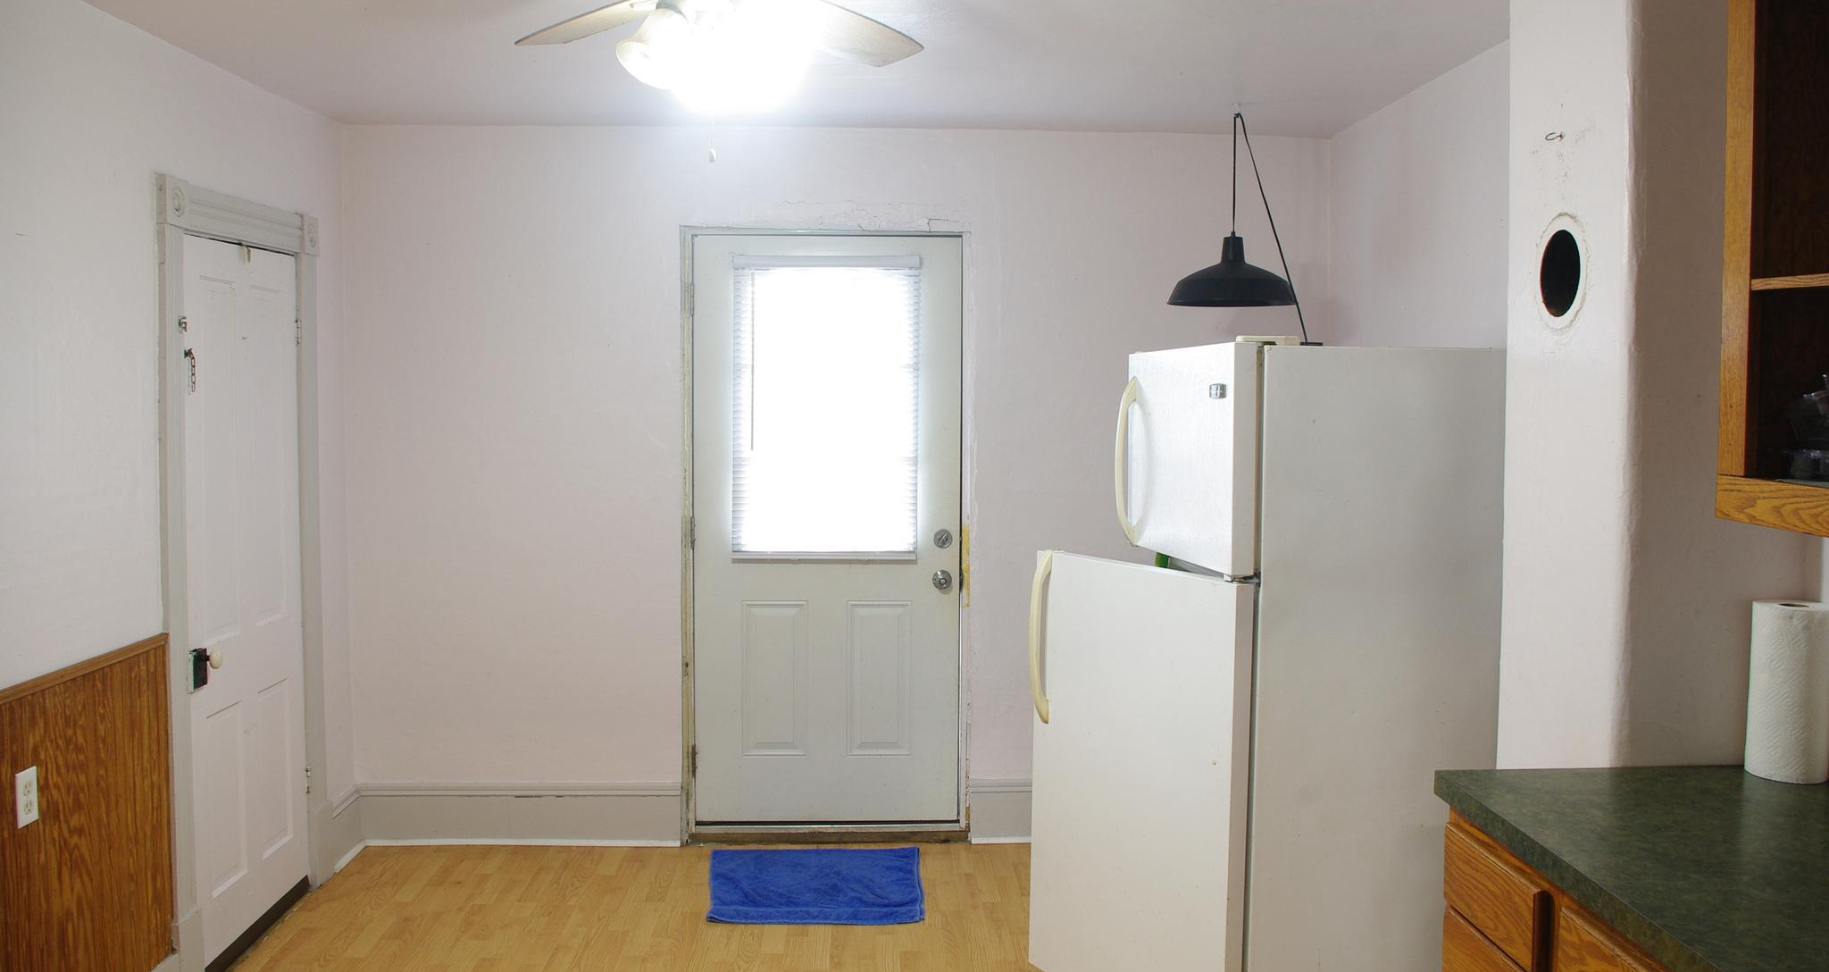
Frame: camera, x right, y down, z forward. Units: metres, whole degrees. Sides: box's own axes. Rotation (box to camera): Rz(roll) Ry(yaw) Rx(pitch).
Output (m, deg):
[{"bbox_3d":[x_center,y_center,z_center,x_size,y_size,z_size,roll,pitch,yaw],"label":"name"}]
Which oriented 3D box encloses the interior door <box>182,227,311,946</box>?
[{"bbox_3d":[-1.897,0.288,3.911,0.045,1.925,0.700,0,4,-2],"label":"interior door"}]

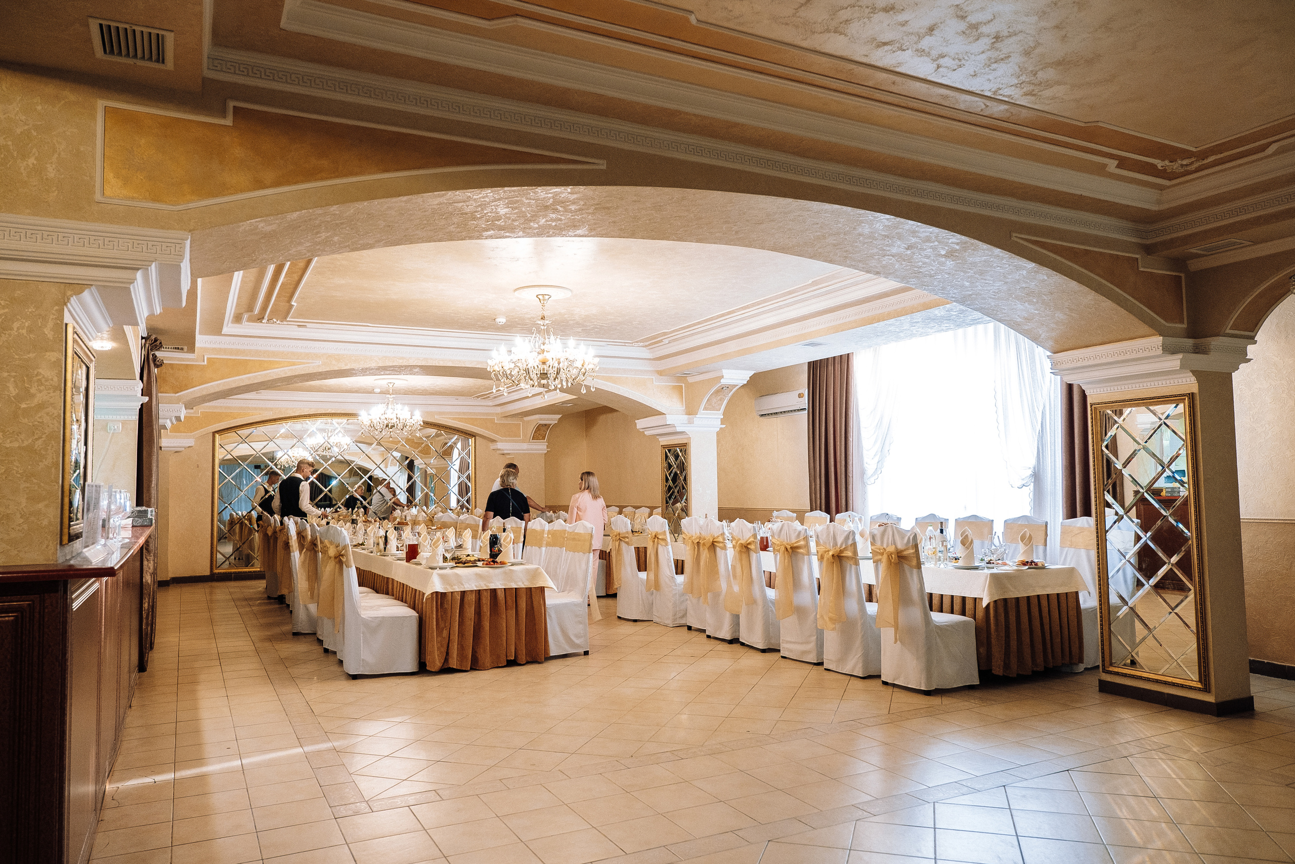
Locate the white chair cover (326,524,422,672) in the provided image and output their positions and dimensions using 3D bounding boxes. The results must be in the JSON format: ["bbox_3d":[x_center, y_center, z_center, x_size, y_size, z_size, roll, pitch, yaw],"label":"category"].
[{"bbox_3d":[-2.167,1.322,6.788,0.594,1.108,0.443,1,-4,-28],"label":"white chair cover"}]

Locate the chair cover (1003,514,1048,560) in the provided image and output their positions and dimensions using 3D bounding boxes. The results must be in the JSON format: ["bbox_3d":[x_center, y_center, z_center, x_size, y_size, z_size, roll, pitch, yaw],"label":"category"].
[{"bbox_3d":[3.147,1.280,7.525,0.574,1.095,0.434,2,-5,-28],"label":"chair cover"}]

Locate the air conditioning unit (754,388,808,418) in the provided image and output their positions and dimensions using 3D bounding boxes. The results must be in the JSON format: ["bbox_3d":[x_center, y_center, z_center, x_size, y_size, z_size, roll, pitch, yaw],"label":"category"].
[{"bbox_3d":[1.745,-0.386,11.078,0.220,0.285,1.060,1,-4,-27],"label":"air conditioning unit"}]

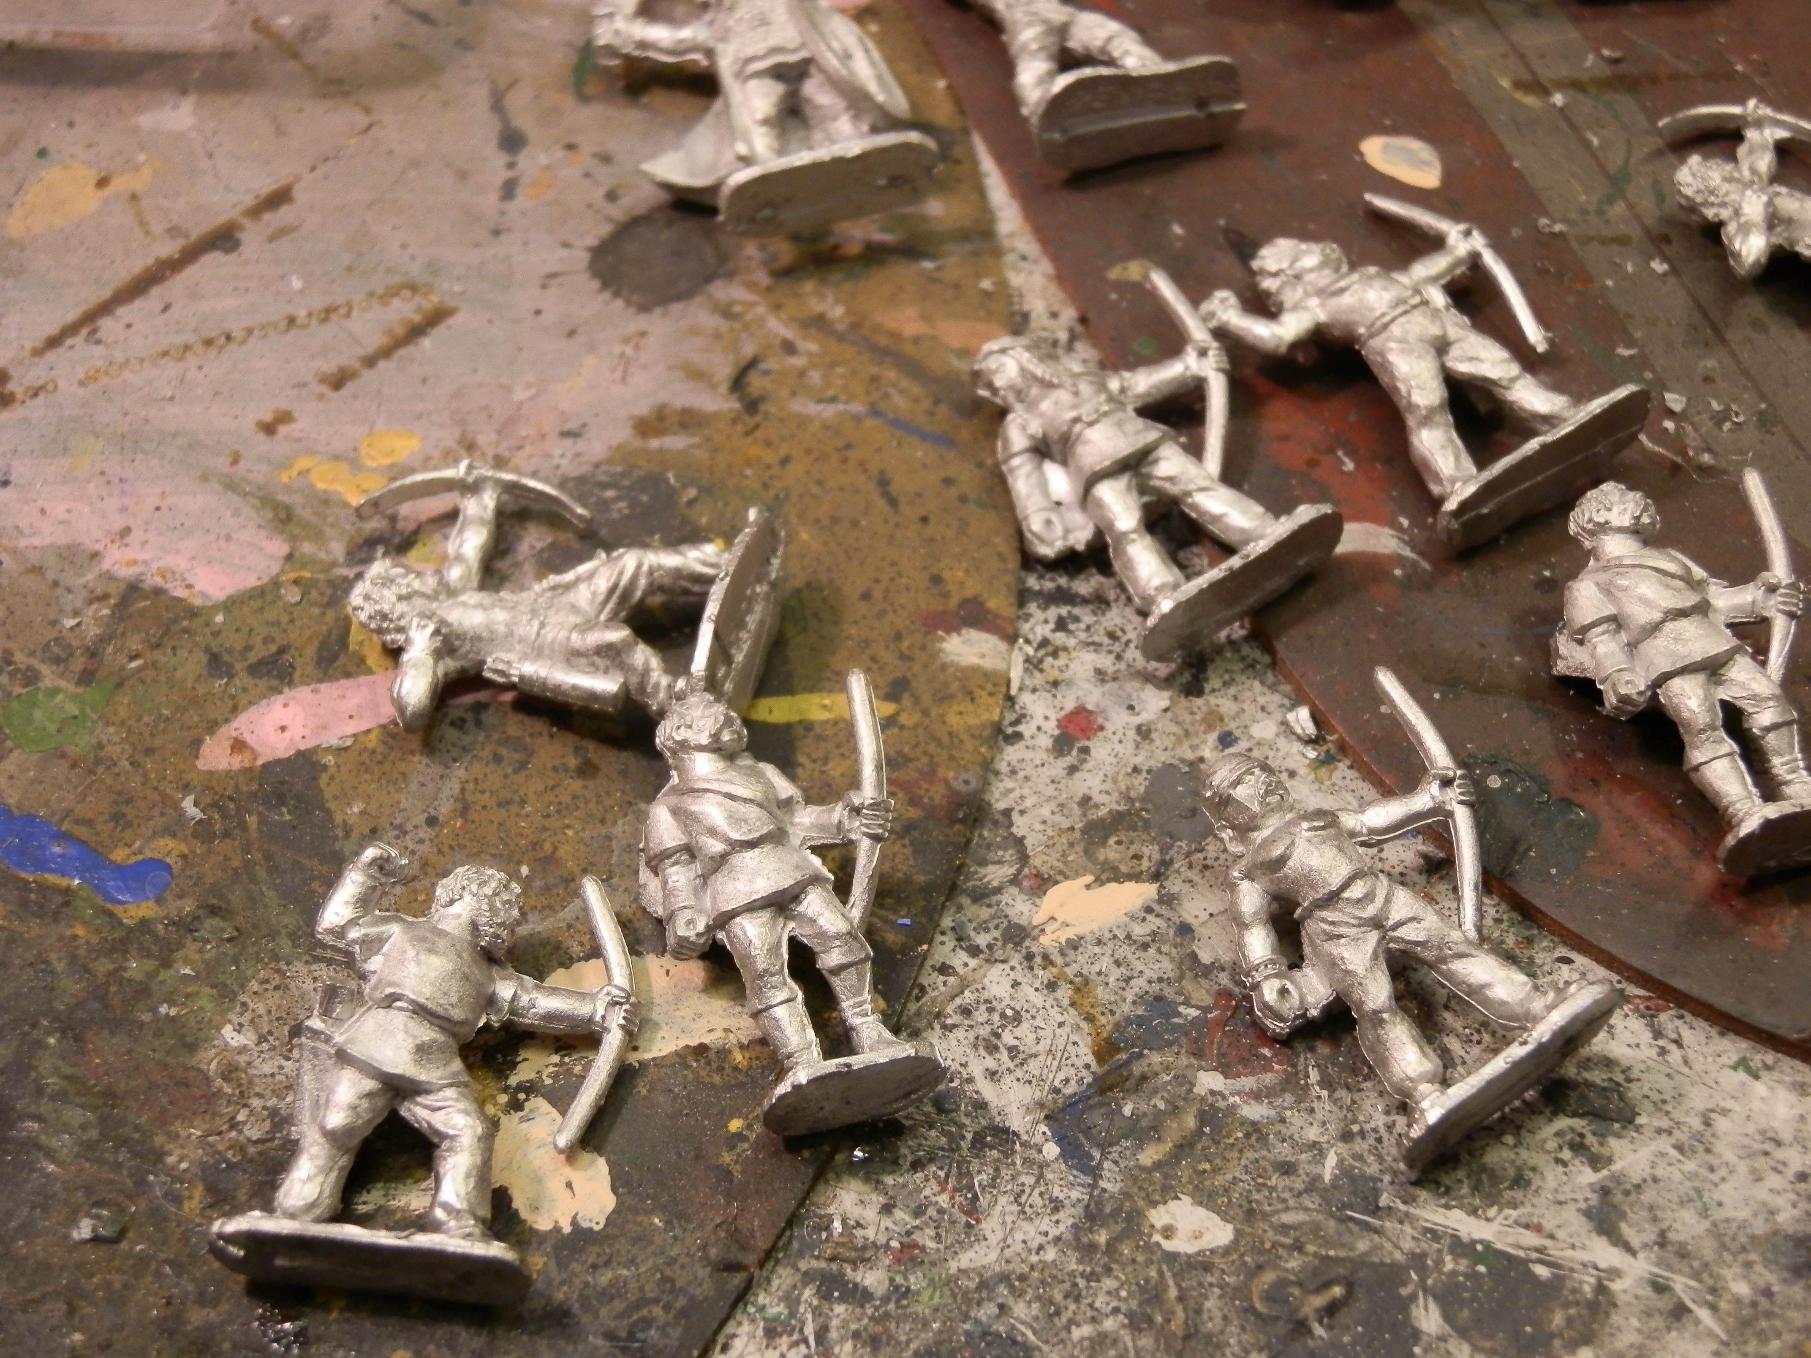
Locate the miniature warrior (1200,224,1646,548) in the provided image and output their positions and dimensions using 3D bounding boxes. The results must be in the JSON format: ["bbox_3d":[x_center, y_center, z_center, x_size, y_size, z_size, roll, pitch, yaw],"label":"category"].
[{"bbox_3d":[0.037,-0.023,0.227,0.024,0.009,0.030,-33,52,-17],"label":"miniature warrior"}]

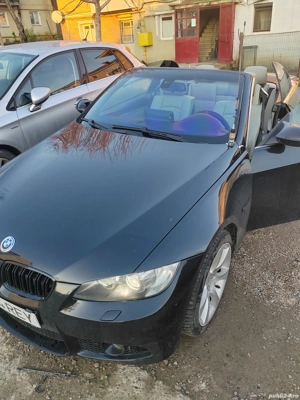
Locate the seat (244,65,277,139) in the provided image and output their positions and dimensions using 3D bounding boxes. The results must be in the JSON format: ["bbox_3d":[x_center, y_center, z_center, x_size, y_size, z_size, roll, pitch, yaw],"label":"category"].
[{"bbox_3d":[1.141,-0.976,3.451,0.540,0.950,0.720,14,32,27],"label":"seat"}]

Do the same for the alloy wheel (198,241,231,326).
[{"bbox_3d":[0.319,0.472,1.853,0.190,0.490,0.490,14,32,27],"label":"alloy wheel"}]

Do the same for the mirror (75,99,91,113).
[{"bbox_3d":[-0.627,-0.892,2.994,0.220,0.155,0.150,14,32,27],"label":"mirror"}]

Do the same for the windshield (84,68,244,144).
[{"bbox_3d":[0.106,-0.787,2.519,1.360,0.160,0.826,14,64,27],"label":"windshield"}]

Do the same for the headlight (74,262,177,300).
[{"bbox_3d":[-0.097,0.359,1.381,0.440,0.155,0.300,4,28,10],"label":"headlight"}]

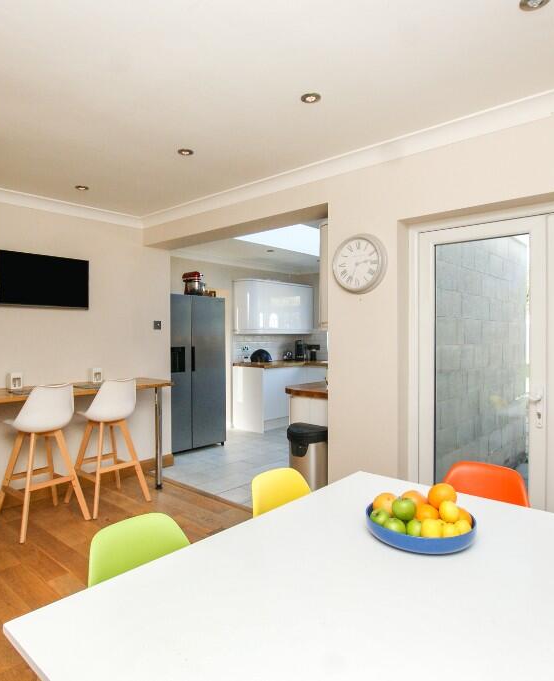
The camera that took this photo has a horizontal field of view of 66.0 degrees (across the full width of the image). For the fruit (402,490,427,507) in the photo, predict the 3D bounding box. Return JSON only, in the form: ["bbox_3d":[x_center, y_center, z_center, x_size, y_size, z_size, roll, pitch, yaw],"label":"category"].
[{"bbox_3d":[0.395,0.474,1.232,0.077,0.077,0.077,-1,1,-44],"label":"fruit"}]

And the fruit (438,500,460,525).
[{"bbox_3d":[0.513,0.510,1.269,0.066,0.064,0.062,1,1,43],"label":"fruit"}]

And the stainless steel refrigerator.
[{"bbox_3d":[-1.179,0.379,5.094,0.700,1.790,0.900,1,1,44],"label":"stainless steel refrigerator"}]

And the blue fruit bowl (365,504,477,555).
[{"bbox_3d":[0.434,0.558,1.305,0.318,0.060,0.318,0,1,0],"label":"blue fruit bowl"}]

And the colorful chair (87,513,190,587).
[{"bbox_3d":[-0.233,0.906,1.063,0.510,0.815,0.455,0,1,43],"label":"colorful chair"}]

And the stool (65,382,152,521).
[{"bbox_3d":[-1.365,0.802,3.436,0.530,1.000,0.480,1,1,41],"label":"stool"}]

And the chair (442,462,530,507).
[{"bbox_3d":[0.695,0.899,1.553,0.455,0.815,0.510,0,1,43],"label":"chair"}]

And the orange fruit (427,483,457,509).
[{"bbox_3d":[0.463,0.436,1.192,0.081,0.081,0.081,-1,1,-44],"label":"orange fruit"}]

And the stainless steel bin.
[{"bbox_3d":[0.223,0.981,3.156,0.370,0.650,0.290,1,1,43],"label":"stainless steel bin"}]

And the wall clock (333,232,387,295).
[{"bbox_3d":[0.504,-0.466,2.618,0.357,0.357,0.050,0,1,39],"label":"wall clock"}]

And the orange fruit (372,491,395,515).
[{"bbox_3d":[0.313,0.476,1.226,0.074,0.074,0.074,-1,1,-44],"label":"orange fruit"}]

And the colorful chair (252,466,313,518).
[{"bbox_3d":[0.205,0.919,1.531,0.530,0.820,0.460,1,1,43],"label":"colorful chair"}]

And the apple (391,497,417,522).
[{"bbox_3d":[0.383,0.509,1.281,0.071,0.067,0.071,0,1,0],"label":"apple"}]

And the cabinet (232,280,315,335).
[{"bbox_3d":[-0.026,-0.471,6.473,1.362,0.753,0.340,-1,1,-44],"label":"cabinet"}]

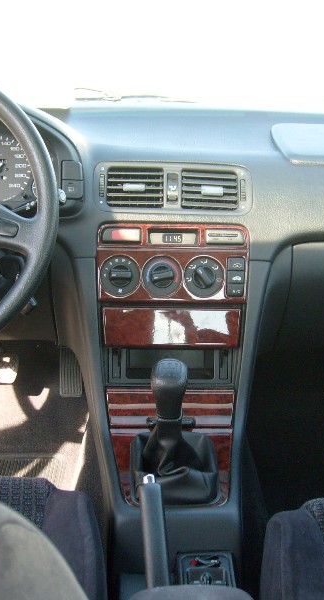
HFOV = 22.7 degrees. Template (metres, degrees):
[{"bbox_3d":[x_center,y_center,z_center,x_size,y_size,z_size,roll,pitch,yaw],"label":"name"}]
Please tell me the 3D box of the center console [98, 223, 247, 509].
[{"bbox_3d":[0.017,0.077,1.094,0.215,0.320,0.280,0,19,1],"label":"center console"}]

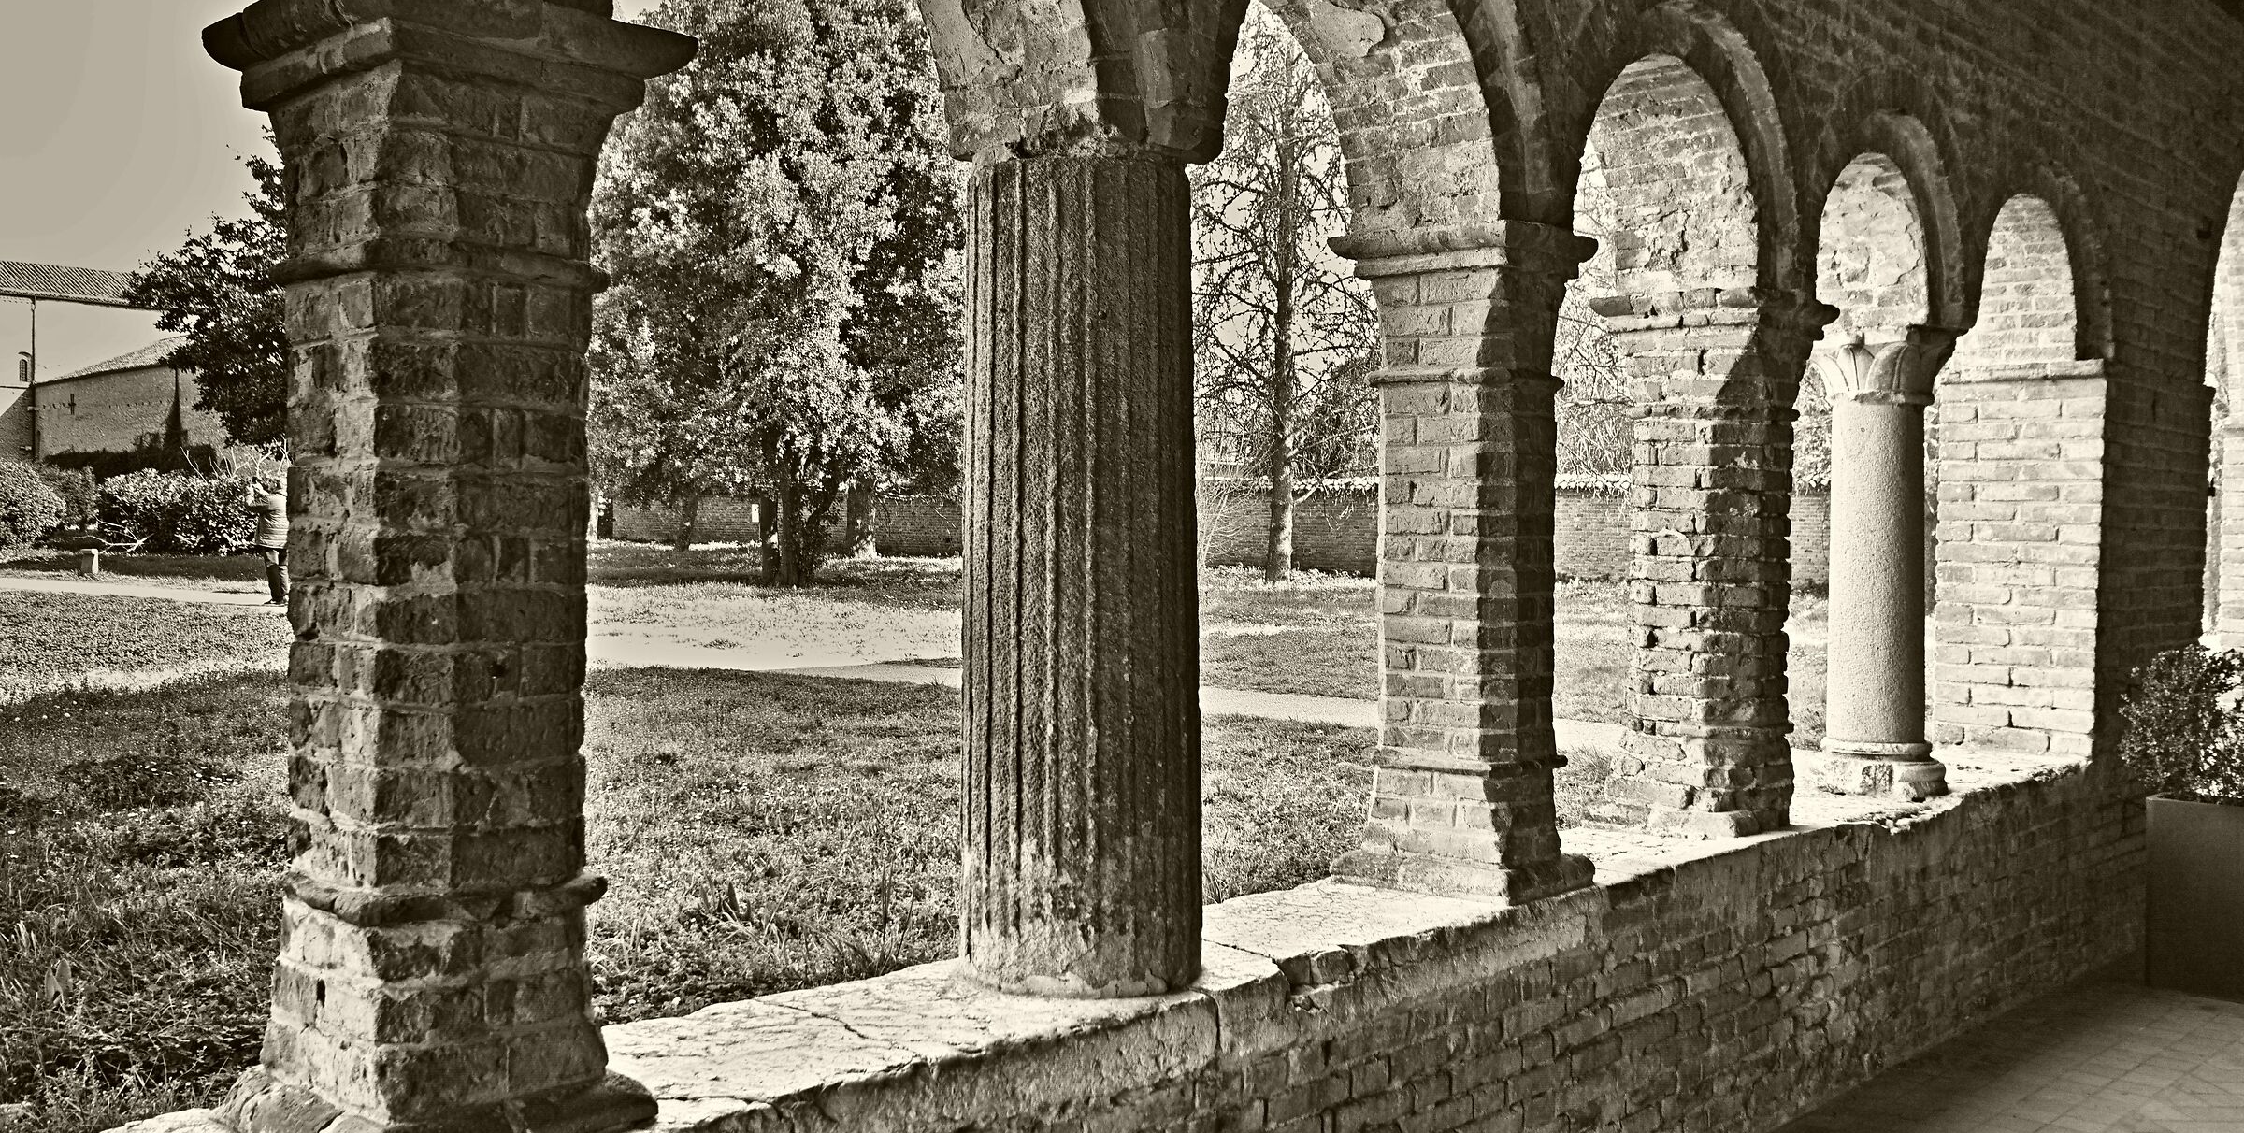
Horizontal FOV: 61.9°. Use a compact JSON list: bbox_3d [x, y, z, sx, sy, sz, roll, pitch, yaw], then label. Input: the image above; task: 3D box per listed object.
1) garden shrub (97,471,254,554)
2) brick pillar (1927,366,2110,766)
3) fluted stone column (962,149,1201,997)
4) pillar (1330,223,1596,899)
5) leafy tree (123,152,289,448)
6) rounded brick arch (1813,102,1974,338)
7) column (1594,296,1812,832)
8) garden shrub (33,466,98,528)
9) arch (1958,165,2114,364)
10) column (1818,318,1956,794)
[{"bbox_3d":[-25.237,-1.383,49.980,4.313,2.298,2.800,0,1,-27],"label":"garden shrub"},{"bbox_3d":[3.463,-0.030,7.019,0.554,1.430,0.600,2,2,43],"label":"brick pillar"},{"bbox_3d":[-0.079,0.002,3.476,0.446,1.490,0.446,0,1,0],"label":"fluted stone column"},{"bbox_3d":[0.812,-0.007,4.456,0.502,1.531,0.405,1,1,44],"label":"pillar"},{"bbox_3d":[-18.457,-5.002,41.910,7.200,10.163,7.000,0,1,-24],"label":"leafy tree"},{"bbox_3d":[2.146,-1.103,5.818,0.502,0.697,1.312,1,1,44],"label":"rounded brick arch"},{"bbox_3d":[1.701,-0.003,5.410,0.478,1.523,0.470,1,1,44],"label":"column"},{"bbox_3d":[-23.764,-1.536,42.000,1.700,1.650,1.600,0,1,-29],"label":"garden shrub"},{"bbox_3d":[3.093,-1.111,6.806,0.502,0.689,1.361,1,1,44],"label":"arch"},{"bbox_3d":[2.377,-0.030,5.842,0.324,1.446,0.324,1,1,43],"label":"column"}]

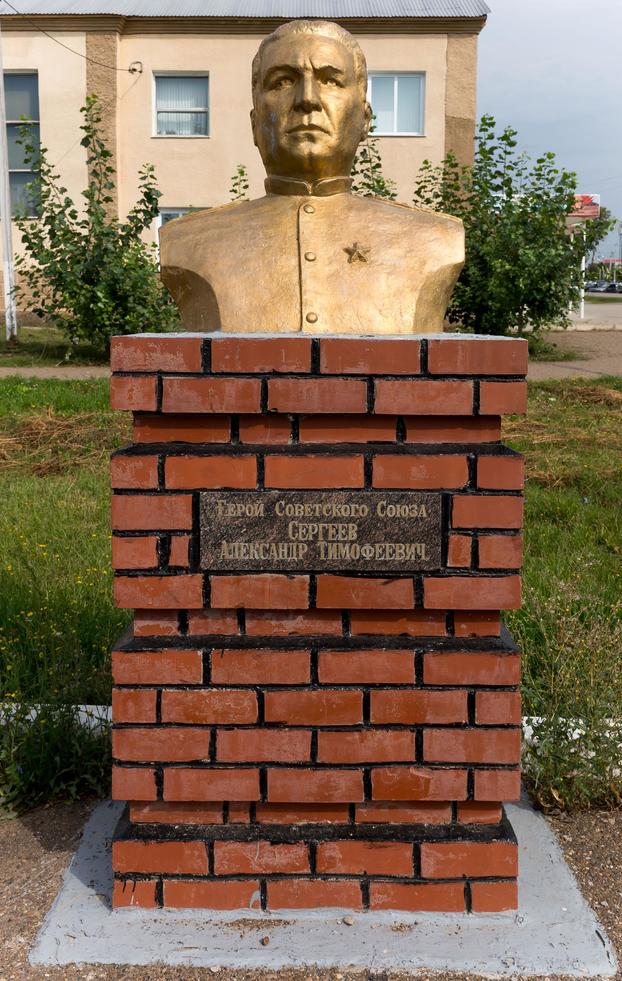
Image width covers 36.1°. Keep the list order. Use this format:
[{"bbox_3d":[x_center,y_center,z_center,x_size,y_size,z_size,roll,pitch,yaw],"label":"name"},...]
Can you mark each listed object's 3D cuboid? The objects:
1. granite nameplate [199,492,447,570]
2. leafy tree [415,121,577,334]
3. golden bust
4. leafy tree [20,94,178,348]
[{"bbox_3d":[0.026,0.101,2.385,0.605,0.200,0.035,0,4,0],"label":"granite nameplate"},{"bbox_3d":[3.192,-4.585,16.500,2.850,3.850,2.700,0,4,0],"label":"leafy tree"},{"bbox_3d":[0.001,-0.880,2.680,0.850,0.870,0.450,0,4,0],"label":"golden bust"},{"bbox_3d":[-3.486,-4.339,15.500,2.700,4.200,2.600,0,4,0],"label":"leafy tree"}]

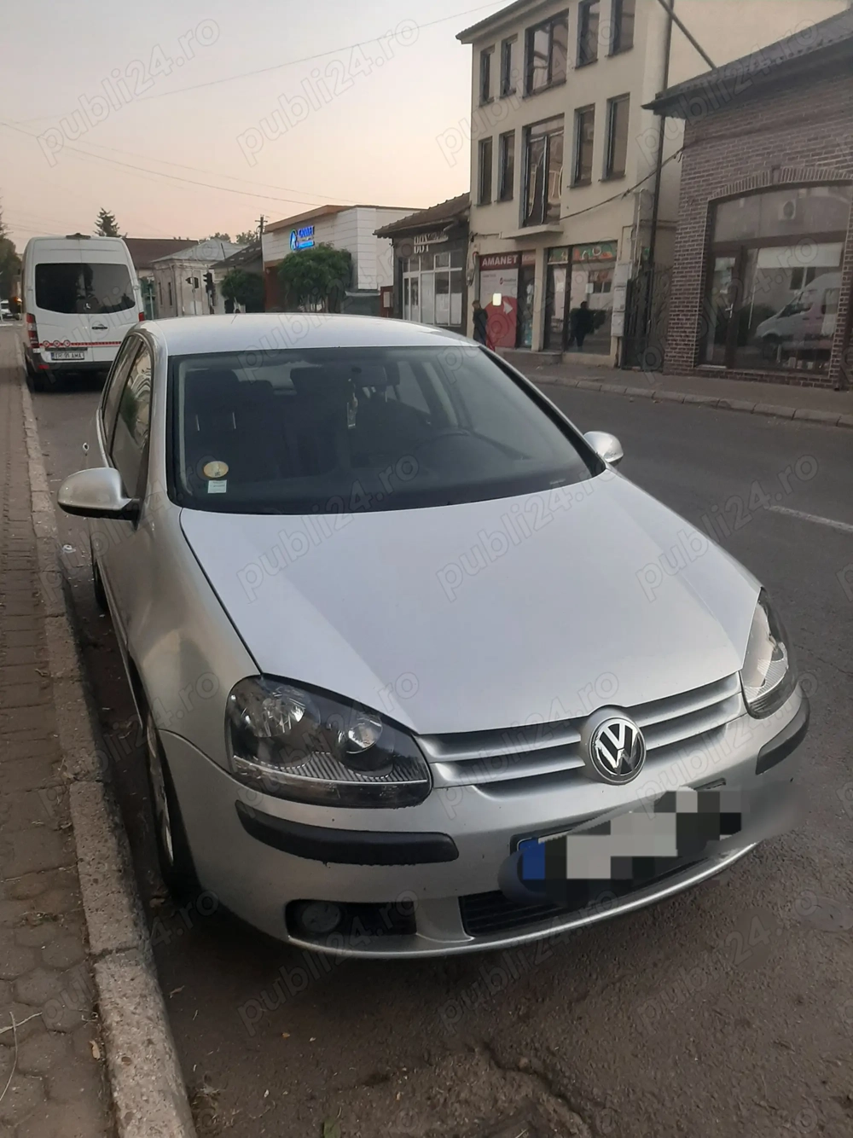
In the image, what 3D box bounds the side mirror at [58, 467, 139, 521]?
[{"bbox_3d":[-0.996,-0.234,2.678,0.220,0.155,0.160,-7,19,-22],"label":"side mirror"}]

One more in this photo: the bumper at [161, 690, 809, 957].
[{"bbox_3d":[0.309,0.531,2.148,1.740,0.460,0.580,-7,19,-22],"label":"bumper"}]

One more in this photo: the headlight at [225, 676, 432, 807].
[{"bbox_3d":[-0.215,0.339,1.828,0.385,0.240,0.370,-7,19,-22],"label":"headlight"}]

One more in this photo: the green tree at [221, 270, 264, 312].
[{"bbox_3d":[-10.287,-15.274,49.951,2.800,3.200,2.800,-7,18,-24],"label":"green tree"}]

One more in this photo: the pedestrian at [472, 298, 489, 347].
[{"bbox_3d":[1.541,-6.886,25.517,0.420,1.630,0.500,-6,18,-20],"label":"pedestrian"}]

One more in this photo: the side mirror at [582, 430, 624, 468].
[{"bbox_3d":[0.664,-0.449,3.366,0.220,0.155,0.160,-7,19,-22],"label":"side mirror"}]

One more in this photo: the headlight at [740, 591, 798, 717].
[{"bbox_3d":[0.849,0.201,2.269,0.385,0.240,0.370,-7,19,-22],"label":"headlight"}]

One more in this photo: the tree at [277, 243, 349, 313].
[{"bbox_3d":[-4.225,-10.415,33.408,2.800,3.500,2.800,-7,18,-24],"label":"tree"}]

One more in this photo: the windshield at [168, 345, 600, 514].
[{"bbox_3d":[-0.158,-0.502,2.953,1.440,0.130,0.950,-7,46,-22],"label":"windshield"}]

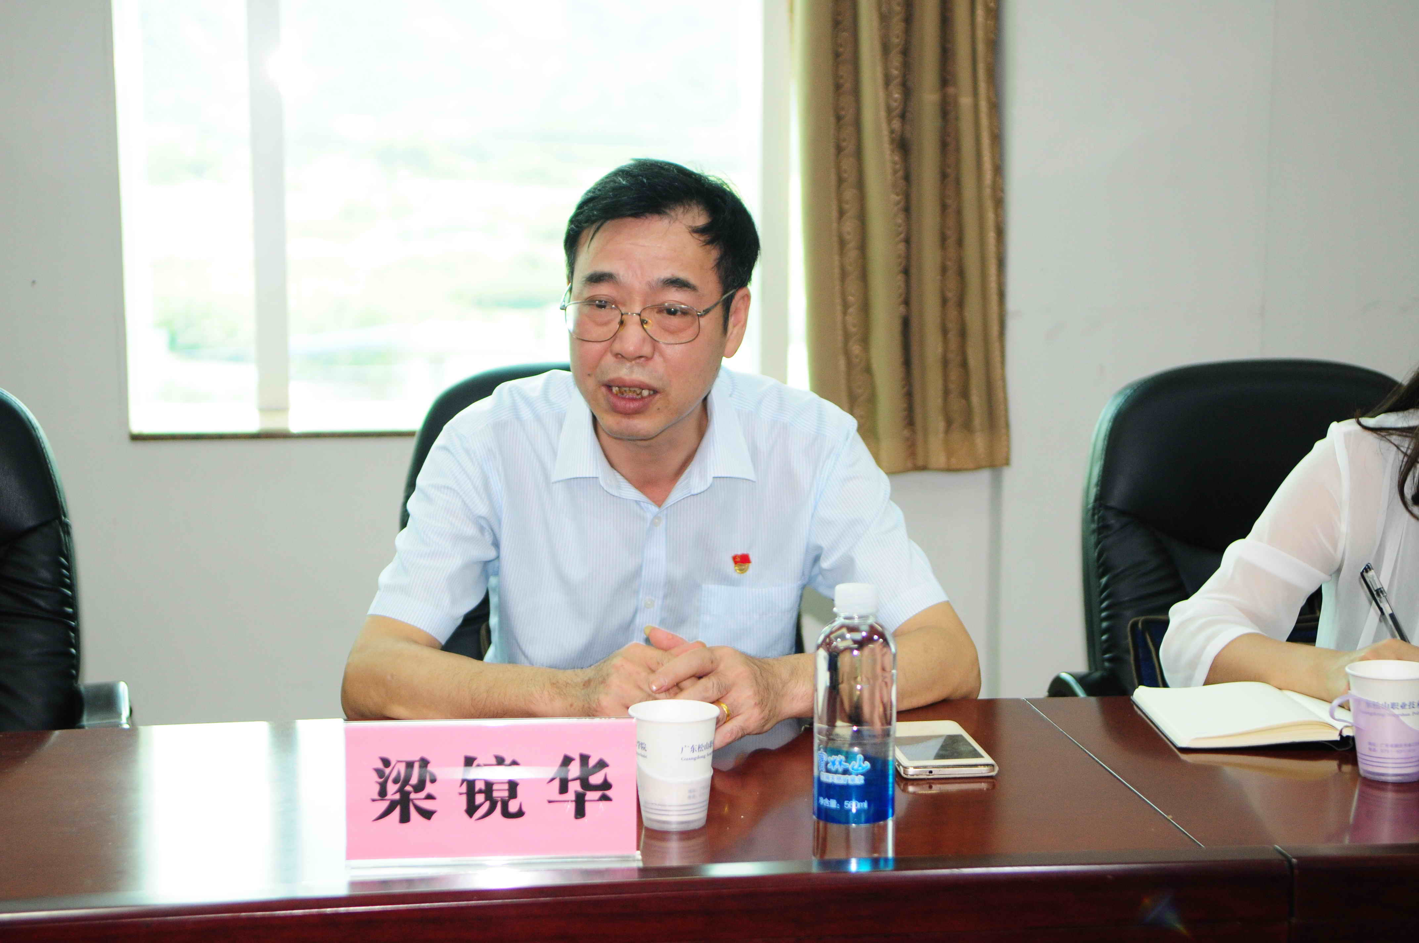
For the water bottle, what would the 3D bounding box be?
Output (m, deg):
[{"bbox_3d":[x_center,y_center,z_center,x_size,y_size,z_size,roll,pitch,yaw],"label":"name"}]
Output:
[{"bbox_3d":[0.112,0.190,2.024,0.063,0.210,0.063,0,9,0],"label":"water bottle"}]

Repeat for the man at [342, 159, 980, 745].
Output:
[{"bbox_3d":[-0.039,0.318,2.608,0.600,1.290,0.620,-1,9,-3],"label":"man"}]

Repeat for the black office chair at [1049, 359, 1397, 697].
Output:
[{"bbox_3d":[0.701,0.391,2.984,0.620,1.020,0.650,-1,9,-7],"label":"black office chair"}]

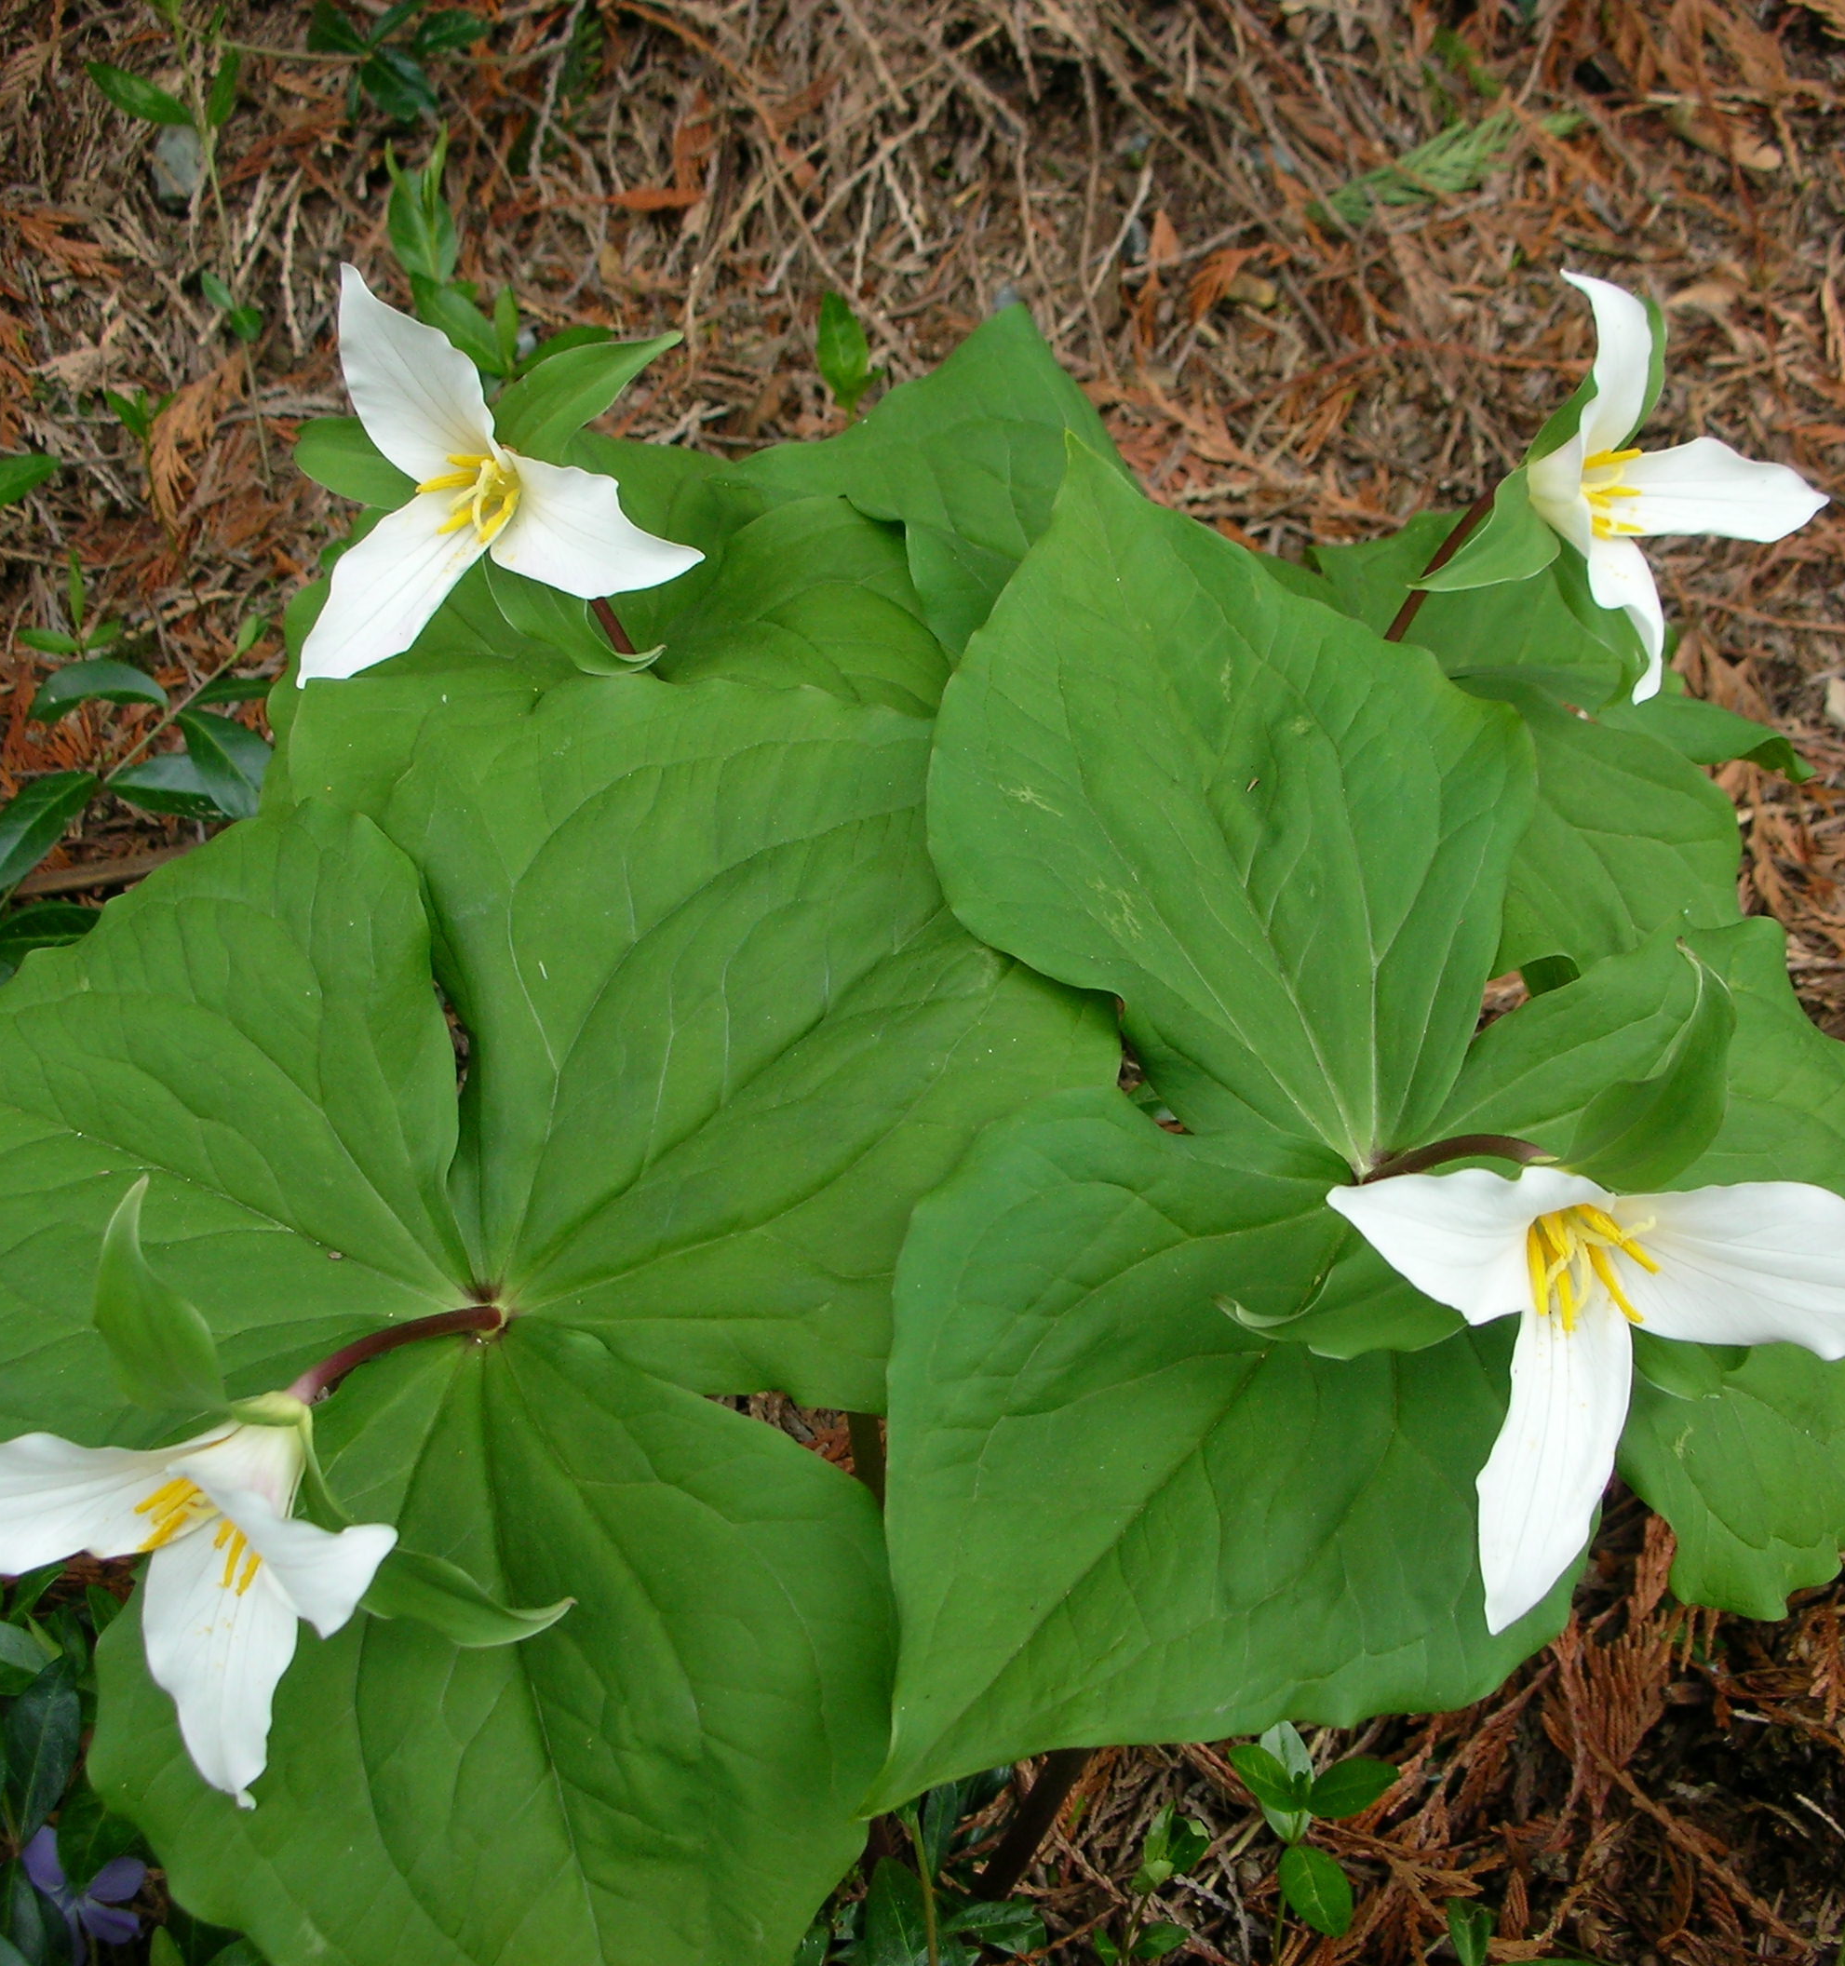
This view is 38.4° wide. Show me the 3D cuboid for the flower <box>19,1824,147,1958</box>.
[{"bbox_3d":[-0.187,0.203,0.592,0.029,0.014,0.029,-12,77,-9],"label":"flower"}]

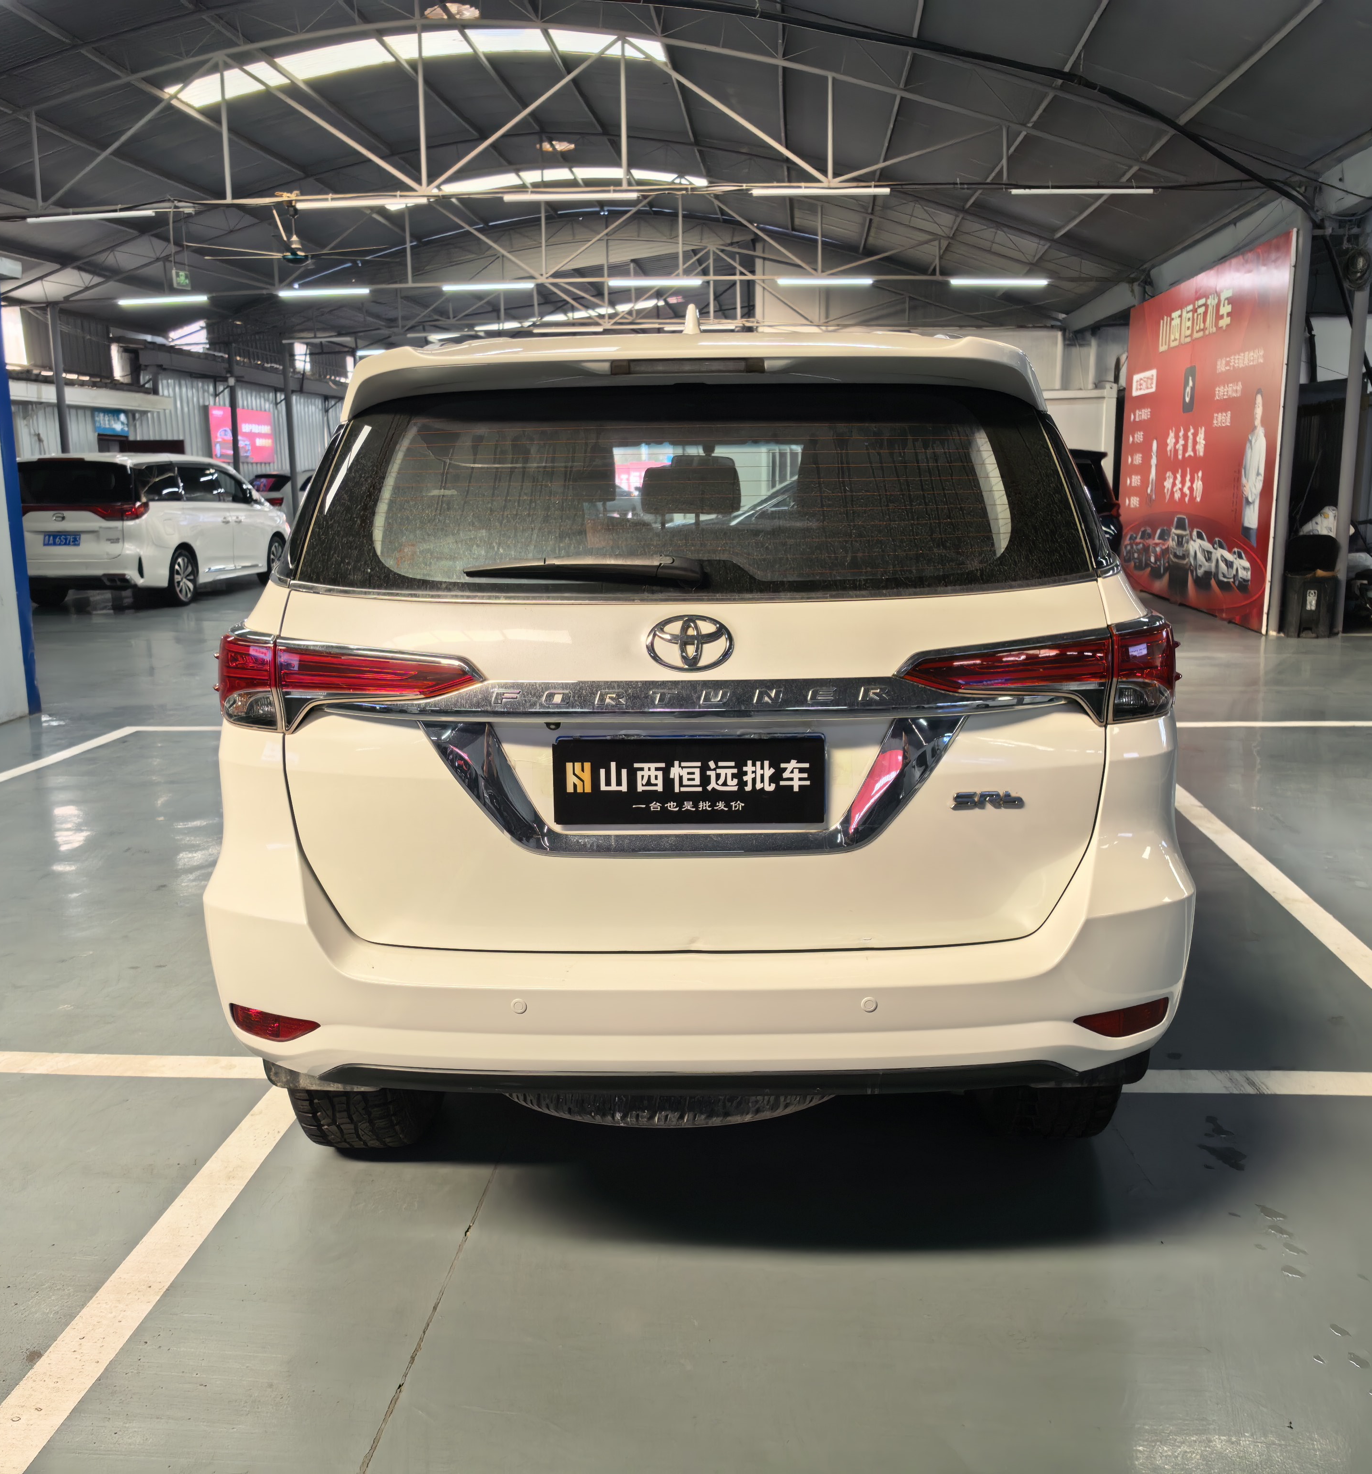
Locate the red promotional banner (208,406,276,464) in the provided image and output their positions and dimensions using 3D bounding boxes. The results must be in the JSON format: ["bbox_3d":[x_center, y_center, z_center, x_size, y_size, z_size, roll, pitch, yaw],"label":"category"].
[{"bbox_3d":[-8.440,-5.757,26.118,0.060,1.000,2.950,0,11,5],"label":"red promotional banner"}]

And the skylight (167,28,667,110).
[{"bbox_3d":[-2.806,-7.083,14.245,5.300,0.550,0.900,0,11,5],"label":"skylight"}]

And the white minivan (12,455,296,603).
[{"bbox_3d":[-6.969,-2.818,18.314,1.880,1.820,5.100,0,11,6],"label":"white minivan"}]

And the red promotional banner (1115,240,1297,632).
[{"bbox_3d":[5.541,-3.237,15.064,0.080,3.523,6.089,0,11,5],"label":"red promotional banner"}]

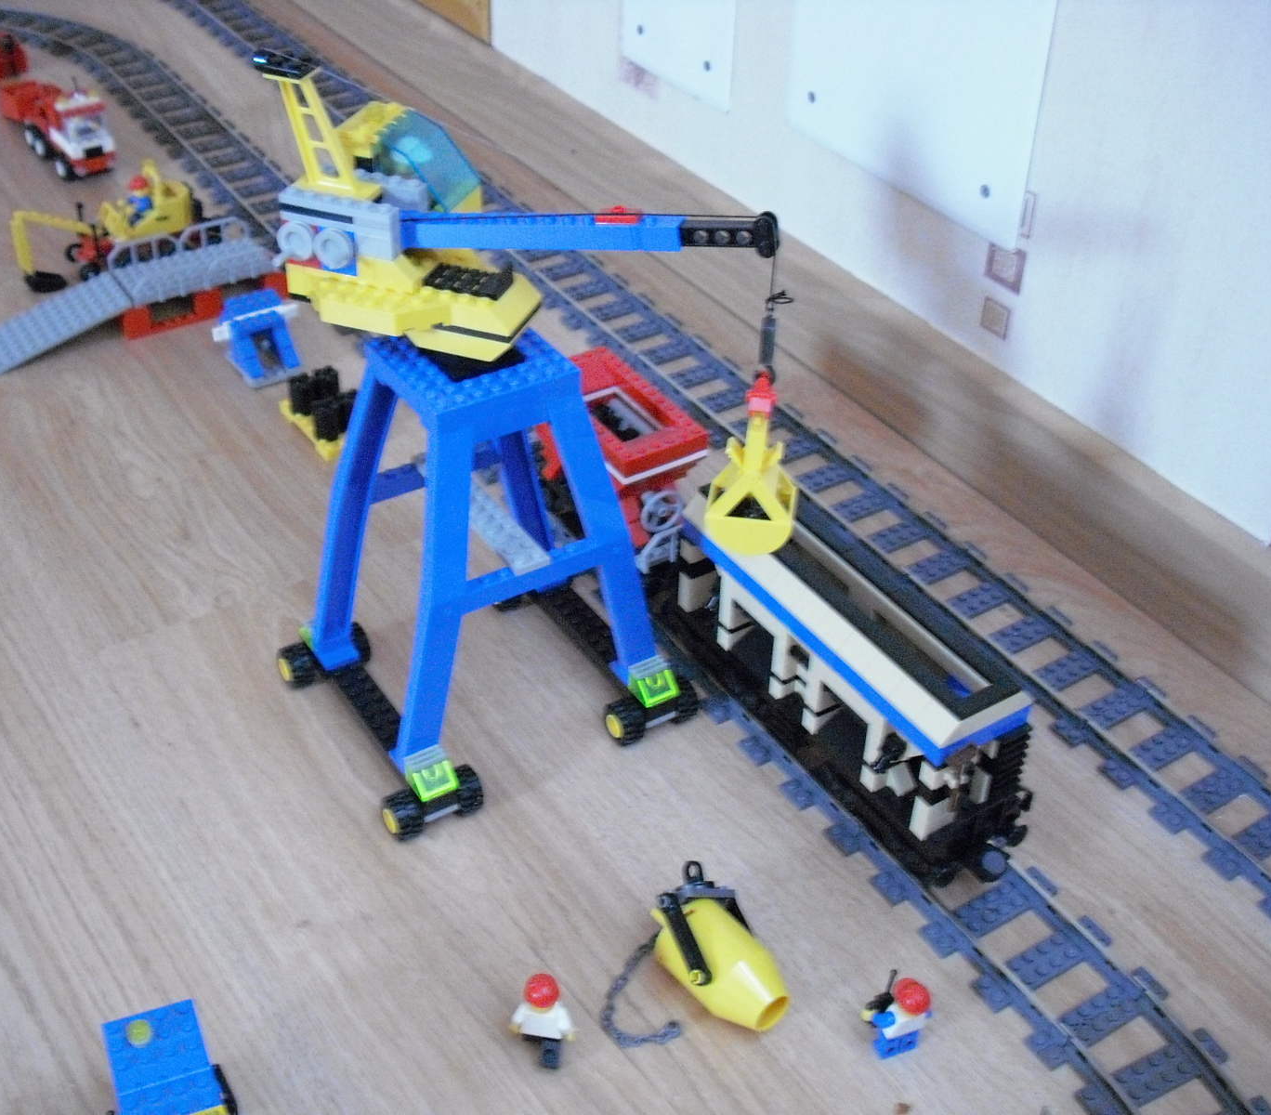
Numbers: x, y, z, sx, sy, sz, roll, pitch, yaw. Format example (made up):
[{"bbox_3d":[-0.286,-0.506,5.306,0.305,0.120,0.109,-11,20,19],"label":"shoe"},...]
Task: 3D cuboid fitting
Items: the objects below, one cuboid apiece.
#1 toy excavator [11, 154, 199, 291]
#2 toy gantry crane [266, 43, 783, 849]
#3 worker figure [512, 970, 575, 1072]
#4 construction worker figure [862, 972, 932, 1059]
[{"bbox_3d":[-0.358,-0.235,1.124,0.141,0.068,0.042,-23,45,-27],"label":"toy excavator"},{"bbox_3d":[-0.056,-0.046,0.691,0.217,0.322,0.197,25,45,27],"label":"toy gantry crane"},{"bbox_3d":[-0.036,0.180,0.636,0.026,0.041,0.017,5,39,5],"label":"worker figure"},{"bbox_3d":[0.102,0.177,0.641,0.025,0.042,0.018,-12,41,-15],"label":"construction worker figure"}]

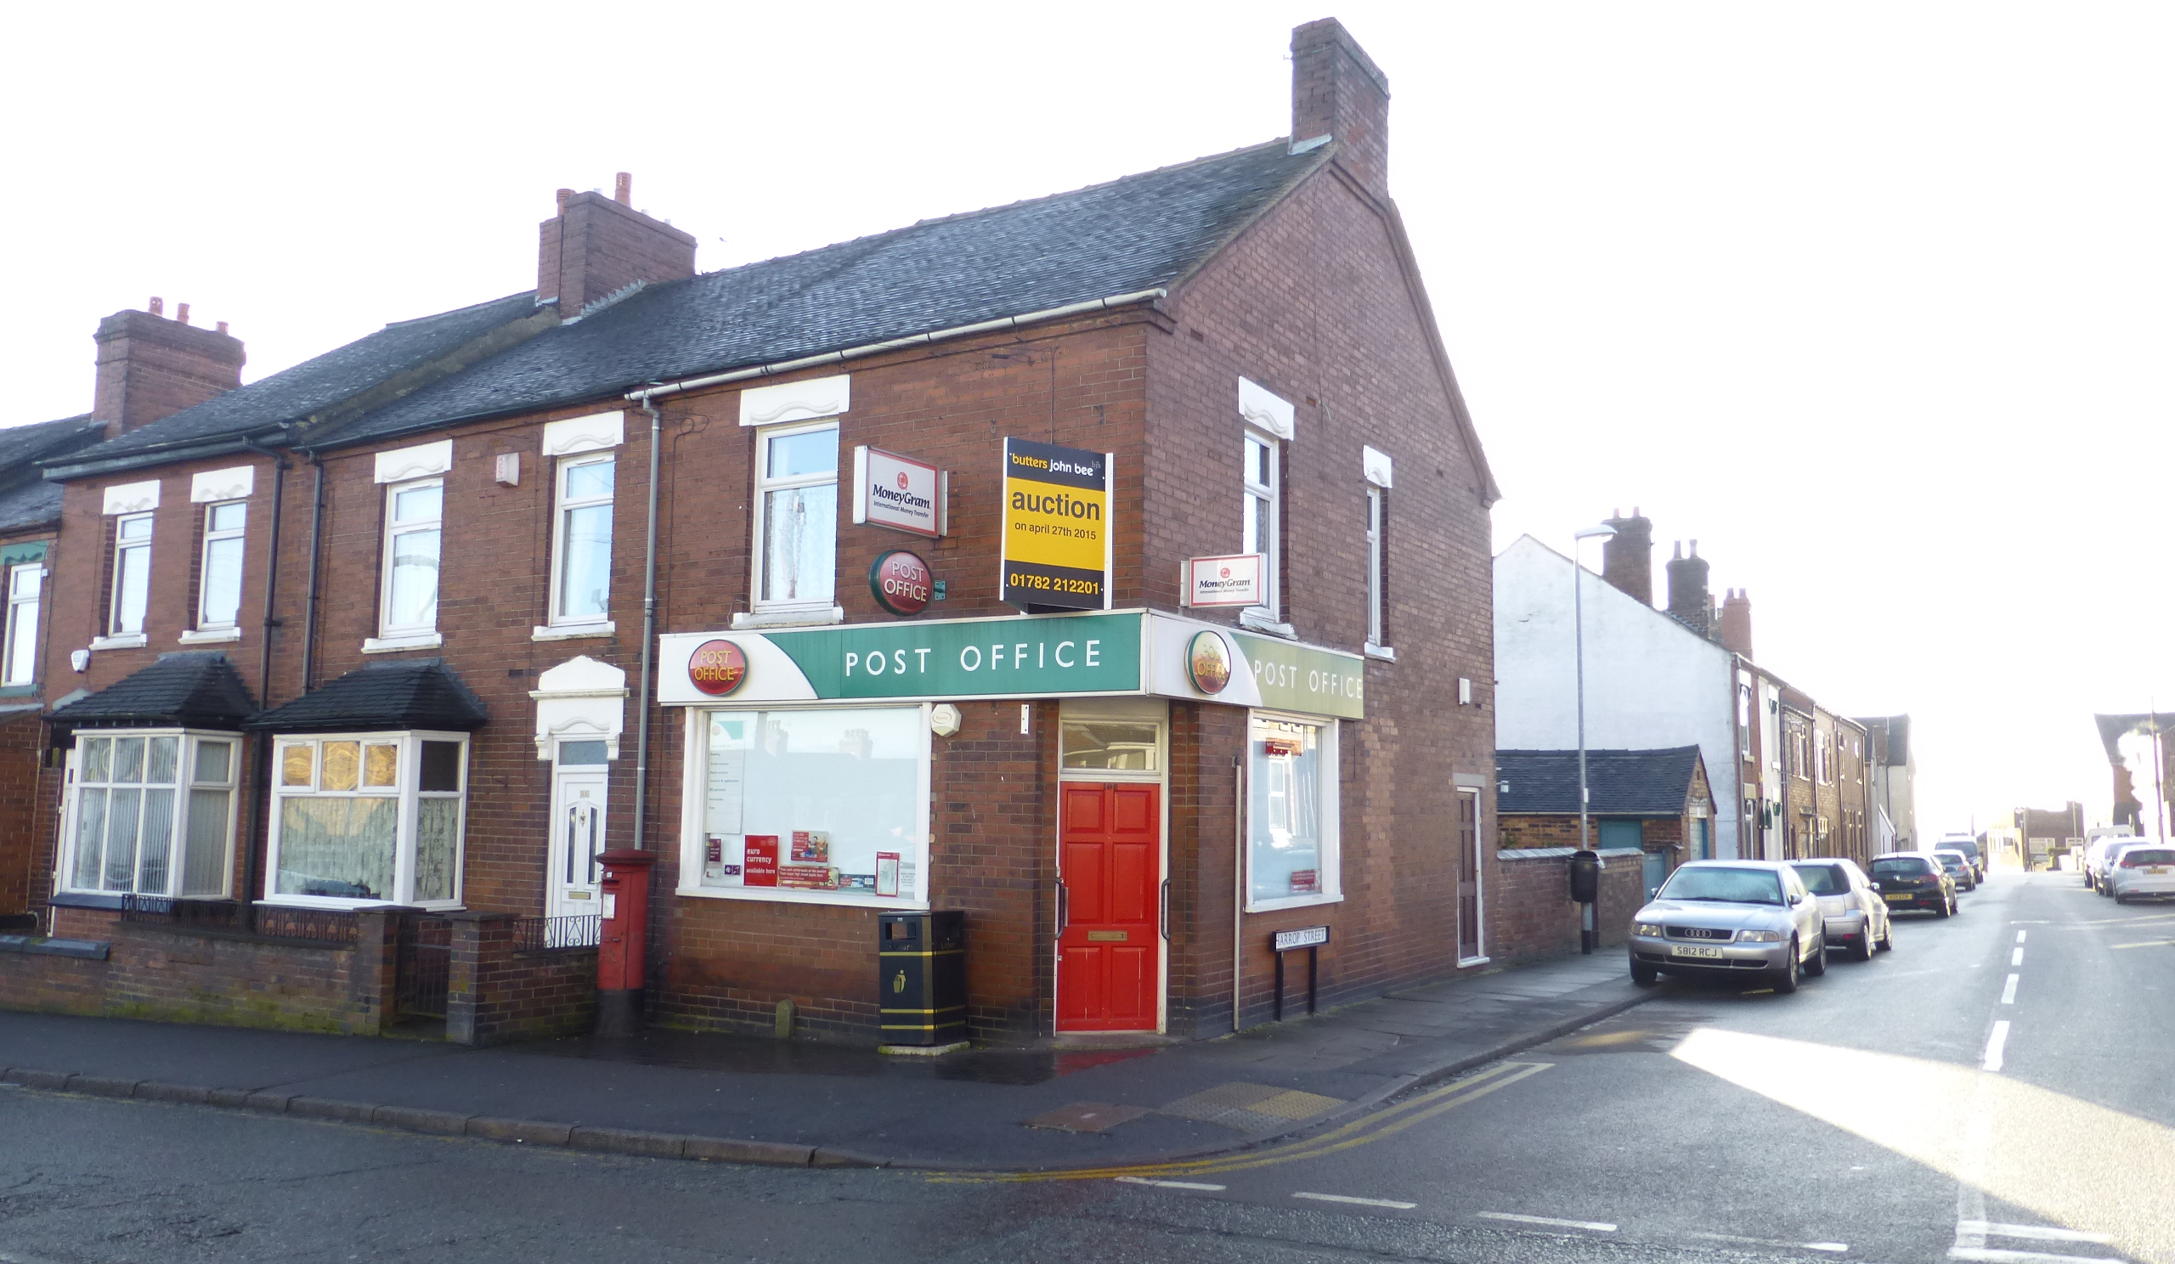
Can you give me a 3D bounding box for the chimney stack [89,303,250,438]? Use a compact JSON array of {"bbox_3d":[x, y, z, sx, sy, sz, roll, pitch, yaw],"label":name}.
[{"bbox_3d":[-16.955,-4.566,27.885,1.150,2.500,2.100,-3,-7,31],"label":"chimney stack"}]

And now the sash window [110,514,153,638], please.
[{"bbox_3d":[-12.083,-0.737,19.206,1.000,1.560,0.100,-3,-7,31],"label":"sash window"}]

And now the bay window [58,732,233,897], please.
[{"bbox_3d":[-10.964,2.114,17.674,2.390,1.870,0.670,-3,-7,31],"label":"bay window"}]

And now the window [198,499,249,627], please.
[{"bbox_3d":[-10.516,-0.808,18.492,0.978,1.526,0.100,-3,-7,29],"label":"window"}]

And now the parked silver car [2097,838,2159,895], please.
[{"bbox_3d":[31.742,7.187,45.596,1.720,1.600,4.100,-3,-7,32],"label":"parked silver car"}]

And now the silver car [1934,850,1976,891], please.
[{"bbox_3d":[31.682,8.713,55.574,1.720,1.430,4.200,-3,-7,32],"label":"silver car"}]

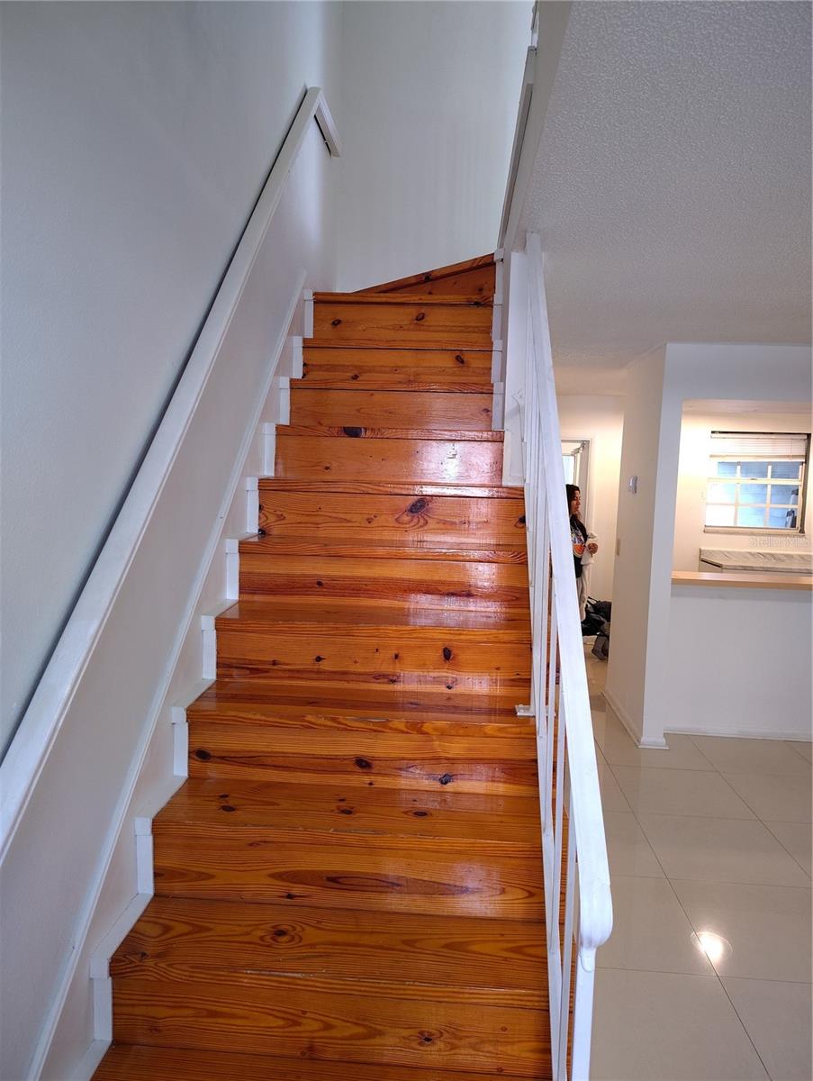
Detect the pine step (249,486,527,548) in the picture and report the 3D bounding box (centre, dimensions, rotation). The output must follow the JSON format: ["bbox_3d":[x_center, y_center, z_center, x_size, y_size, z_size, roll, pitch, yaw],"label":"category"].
[{"bbox_3d":[-0.035,-0.110,2.727,0.960,0.200,0.230,2,5,4],"label":"pine step"}]

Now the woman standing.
[{"bbox_3d":[1.474,0.303,6.527,0.380,1.600,0.480,5,6,32],"label":"woman standing"}]

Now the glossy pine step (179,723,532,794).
[{"bbox_3d":[-0.089,0.551,2.086,0.975,0.200,0.240,2,5,4],"label":"glossy pine step"}]

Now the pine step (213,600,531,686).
[{"bbox_3d":[-0.066,0.332,2.295,0.975,0.201,0.240,2,5,4],"label":"pine step"}]

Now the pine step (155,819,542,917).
[{"bbox_3d":[-0.112,0.773,1.888,0.985,0.200,0.230,2,5,4],"label":"pine step"}]

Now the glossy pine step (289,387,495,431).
[{"bbox_3d":[-0.057,-0.546,3.121,0.830,0.199,0.240,2,5,4],"label":"glossy pine step"}]

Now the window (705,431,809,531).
[{"bbox_3d":[3.344,-0.549,7.169,0.940,0.960,0.100,2,5,4],"label":"window"}]

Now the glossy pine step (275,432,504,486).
[{"bbox_3d":[-0.058,-0.333,2.940,0.870,0.200,0.230,2,5,4],"label":"glossy pine step"}]

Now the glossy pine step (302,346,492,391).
[{"bbox_3d":[-0.035,-0.766,3.329,0.830,0.202,0.240,2,5,4],"label":"glossy pine step"}]

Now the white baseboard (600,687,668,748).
[{"bbox_3d":[1.565,1.189,5.189,0.185,0.078,1.146,2,5,4],"label":"white baseboard"}]

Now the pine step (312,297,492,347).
[{"bbox_3d":[-0.012,-1.006,3.531,0.830,0.240,0.240,2,5,4],"label":"pine step"}]

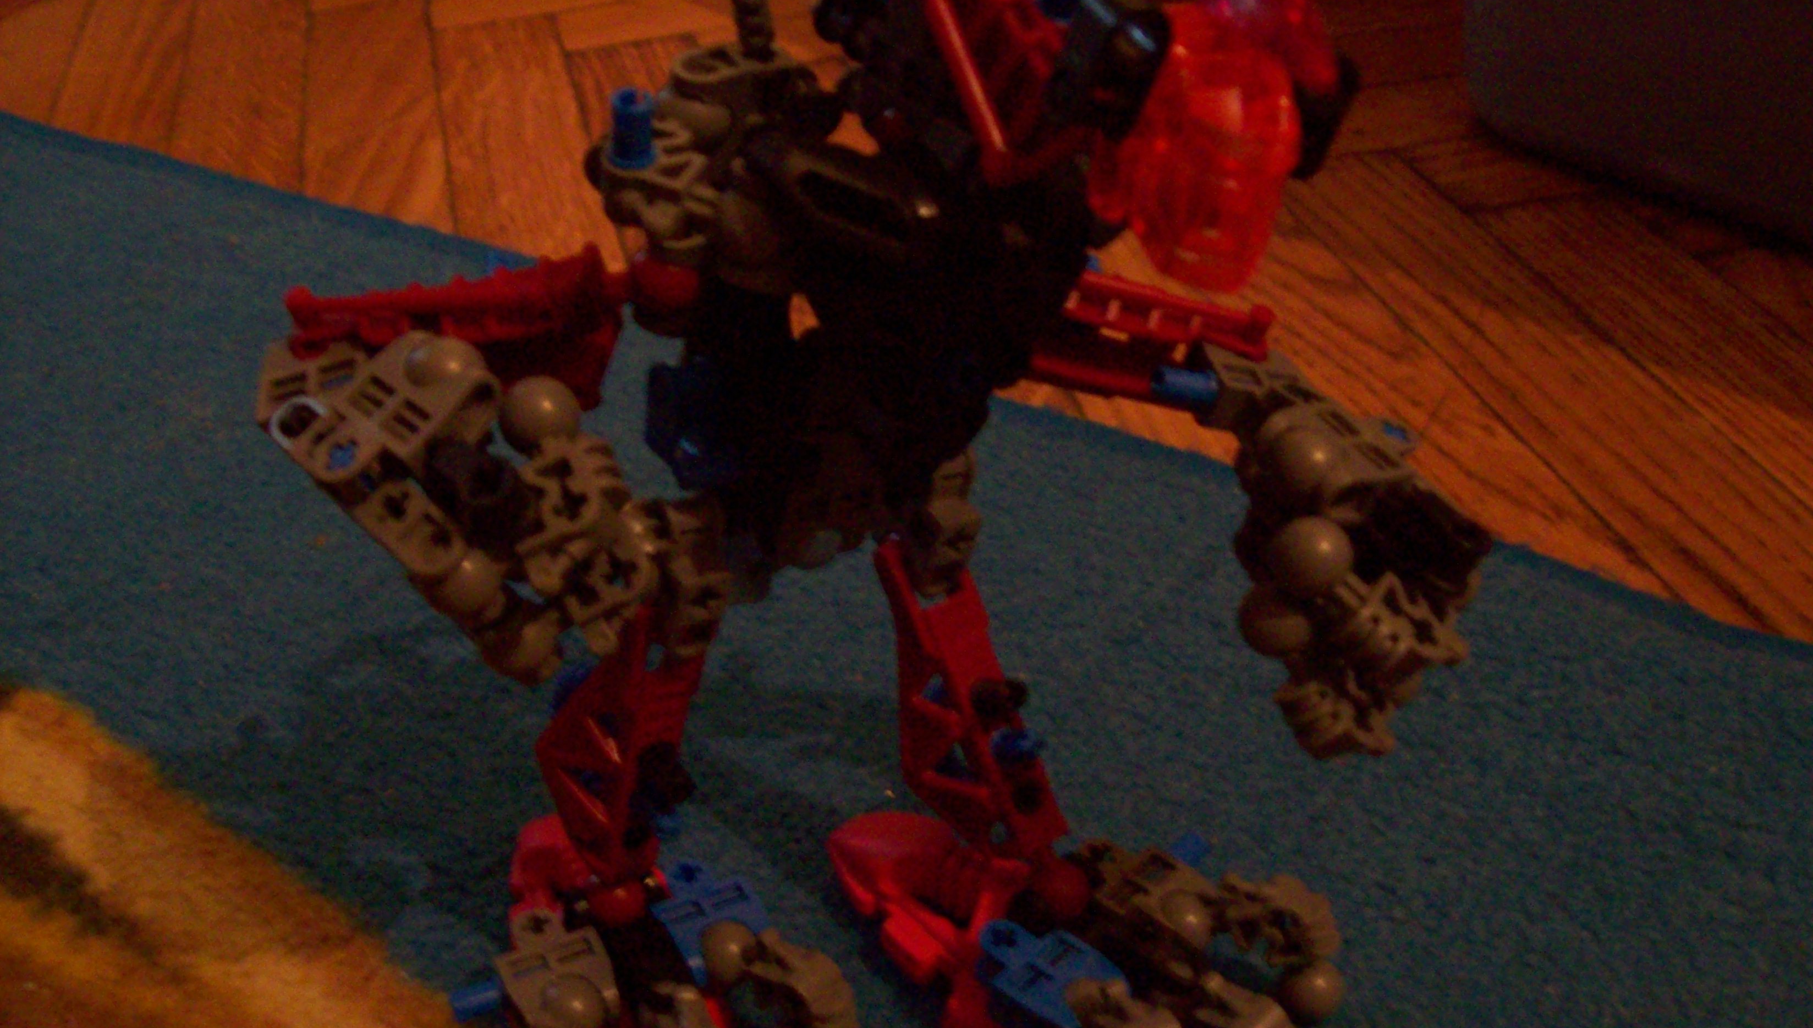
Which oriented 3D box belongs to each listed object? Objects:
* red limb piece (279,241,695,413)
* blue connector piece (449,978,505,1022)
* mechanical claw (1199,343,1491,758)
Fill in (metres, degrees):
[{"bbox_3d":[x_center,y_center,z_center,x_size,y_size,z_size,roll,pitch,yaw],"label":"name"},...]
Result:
[{"bbox_3d":[-0.056,-0.024,0.262,0.057,0.021,0.011,-7,34,-20],"label":"red limb piece"},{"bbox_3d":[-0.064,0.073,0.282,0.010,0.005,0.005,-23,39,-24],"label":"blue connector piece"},{"bbox_3d":[0.060,0.005,0.258,0.036,0.047,0.029,21,42,31],"label":"mechanical claw"}]

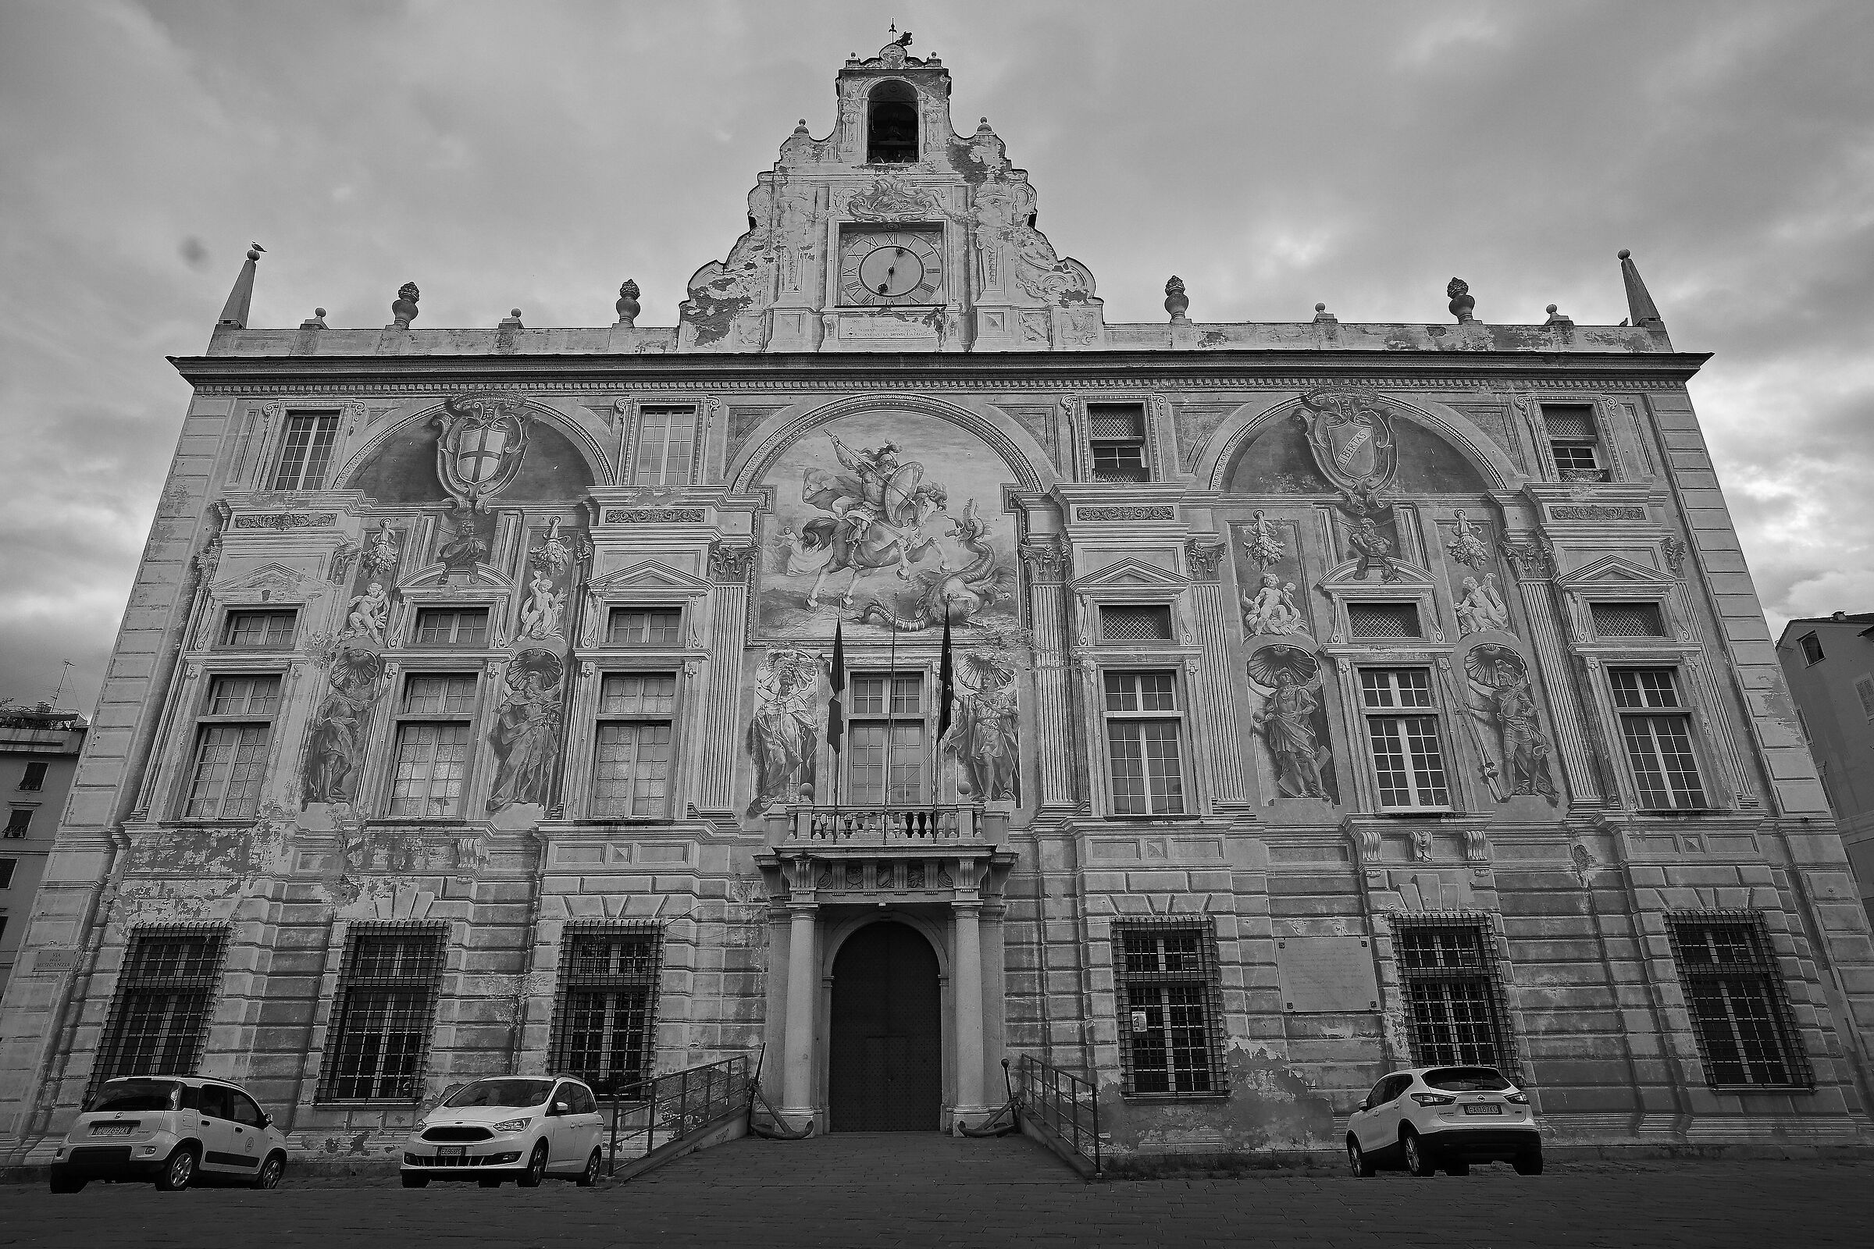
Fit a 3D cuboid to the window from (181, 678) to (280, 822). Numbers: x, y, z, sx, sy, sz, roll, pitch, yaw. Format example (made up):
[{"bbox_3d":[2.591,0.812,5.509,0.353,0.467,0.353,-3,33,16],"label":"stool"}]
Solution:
[{"bbox_3d":[-14.500,2.521,20.484,1.493,3.054,0.250,0,-21,0],"label":"window"}]

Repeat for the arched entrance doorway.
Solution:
[{"bbox_3d":[-0.965,7.516,18.661,2.103,3.662,0.400,0,-21,0],"label":"arched entrance doorway"}]

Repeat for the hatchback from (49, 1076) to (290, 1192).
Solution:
[{"bbox_3d":[-11.443,7.891,15.213,1.680,1.560,3.650,0,-30,-2],"label":"hatchback"}]

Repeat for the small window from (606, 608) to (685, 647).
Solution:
[{"bbox_3d":[-7.063,0.102,24.058,1.771,1.007,0.250,0,-21,0],"label":"small window"}]

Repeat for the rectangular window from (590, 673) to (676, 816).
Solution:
[{"bbox_3d":[-7.307,2.897,24.029,1.843,3.608,0.250,0,-21,-1],"label":"rectangular window"}]

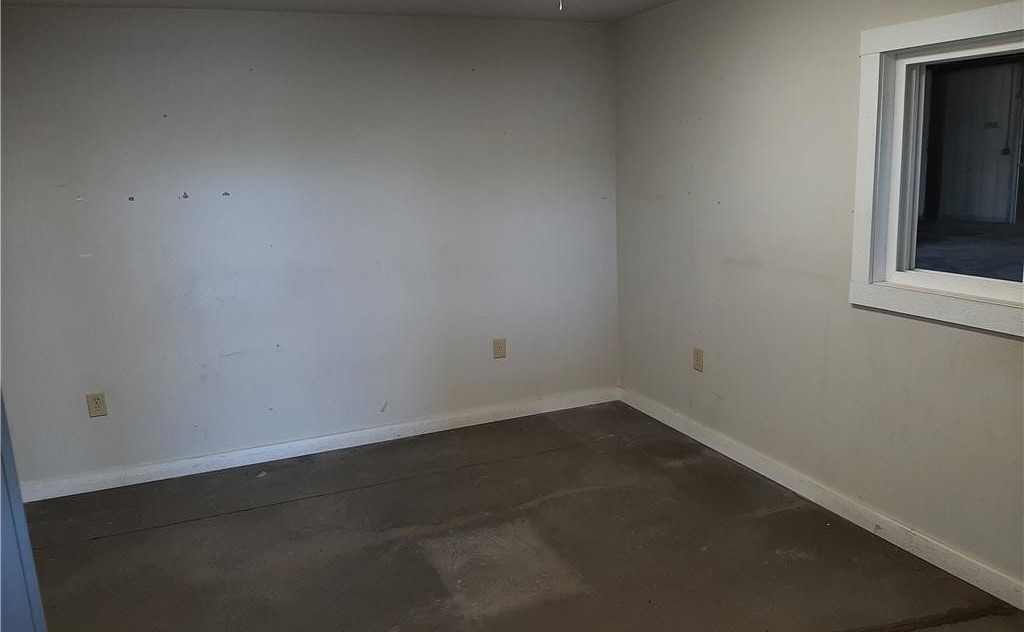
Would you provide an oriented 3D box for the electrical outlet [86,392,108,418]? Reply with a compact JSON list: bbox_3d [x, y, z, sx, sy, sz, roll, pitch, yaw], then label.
[{"bbox_3d":[-2.080,0.449,3.860,0.073,0.116,0.012,-7,12,-21],"label":"electrical outlet"}]

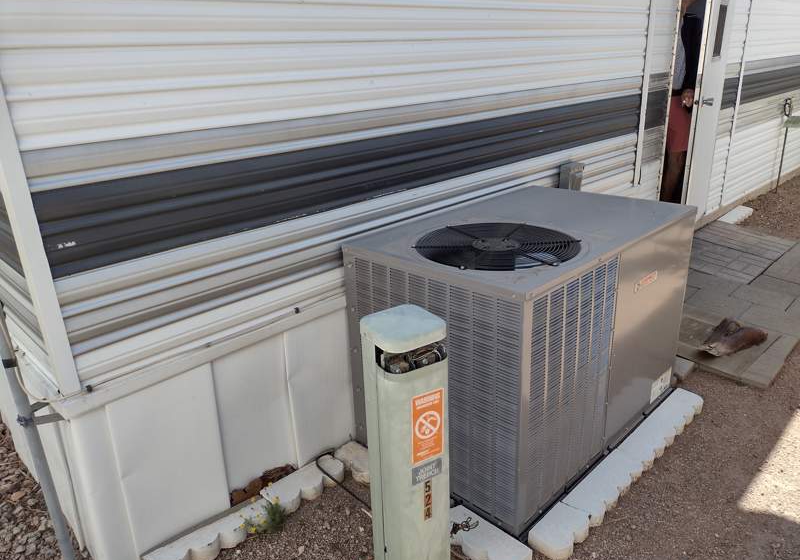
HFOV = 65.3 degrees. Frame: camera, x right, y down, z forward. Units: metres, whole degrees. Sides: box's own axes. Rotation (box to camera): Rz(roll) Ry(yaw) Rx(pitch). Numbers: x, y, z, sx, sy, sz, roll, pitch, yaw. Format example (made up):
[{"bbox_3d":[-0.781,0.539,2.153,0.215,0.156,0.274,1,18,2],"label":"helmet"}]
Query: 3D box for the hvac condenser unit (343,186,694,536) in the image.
[{"bbox_3d":[0.534,0.189,2.625,0.808,0.860,1.251,17,28,42],"label":"hvac condenser unit"}]

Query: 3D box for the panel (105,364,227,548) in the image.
[{"bbox_3d":[-0.751,0.603,2.099,0.022,0.598,0.341,17,28,42],"label":"panel"}]

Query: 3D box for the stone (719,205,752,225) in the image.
[{"bbox_3d":[3.111,-0.580,5.771,0.146,0.048,0.602,17,28,42],"label":"stone"}]

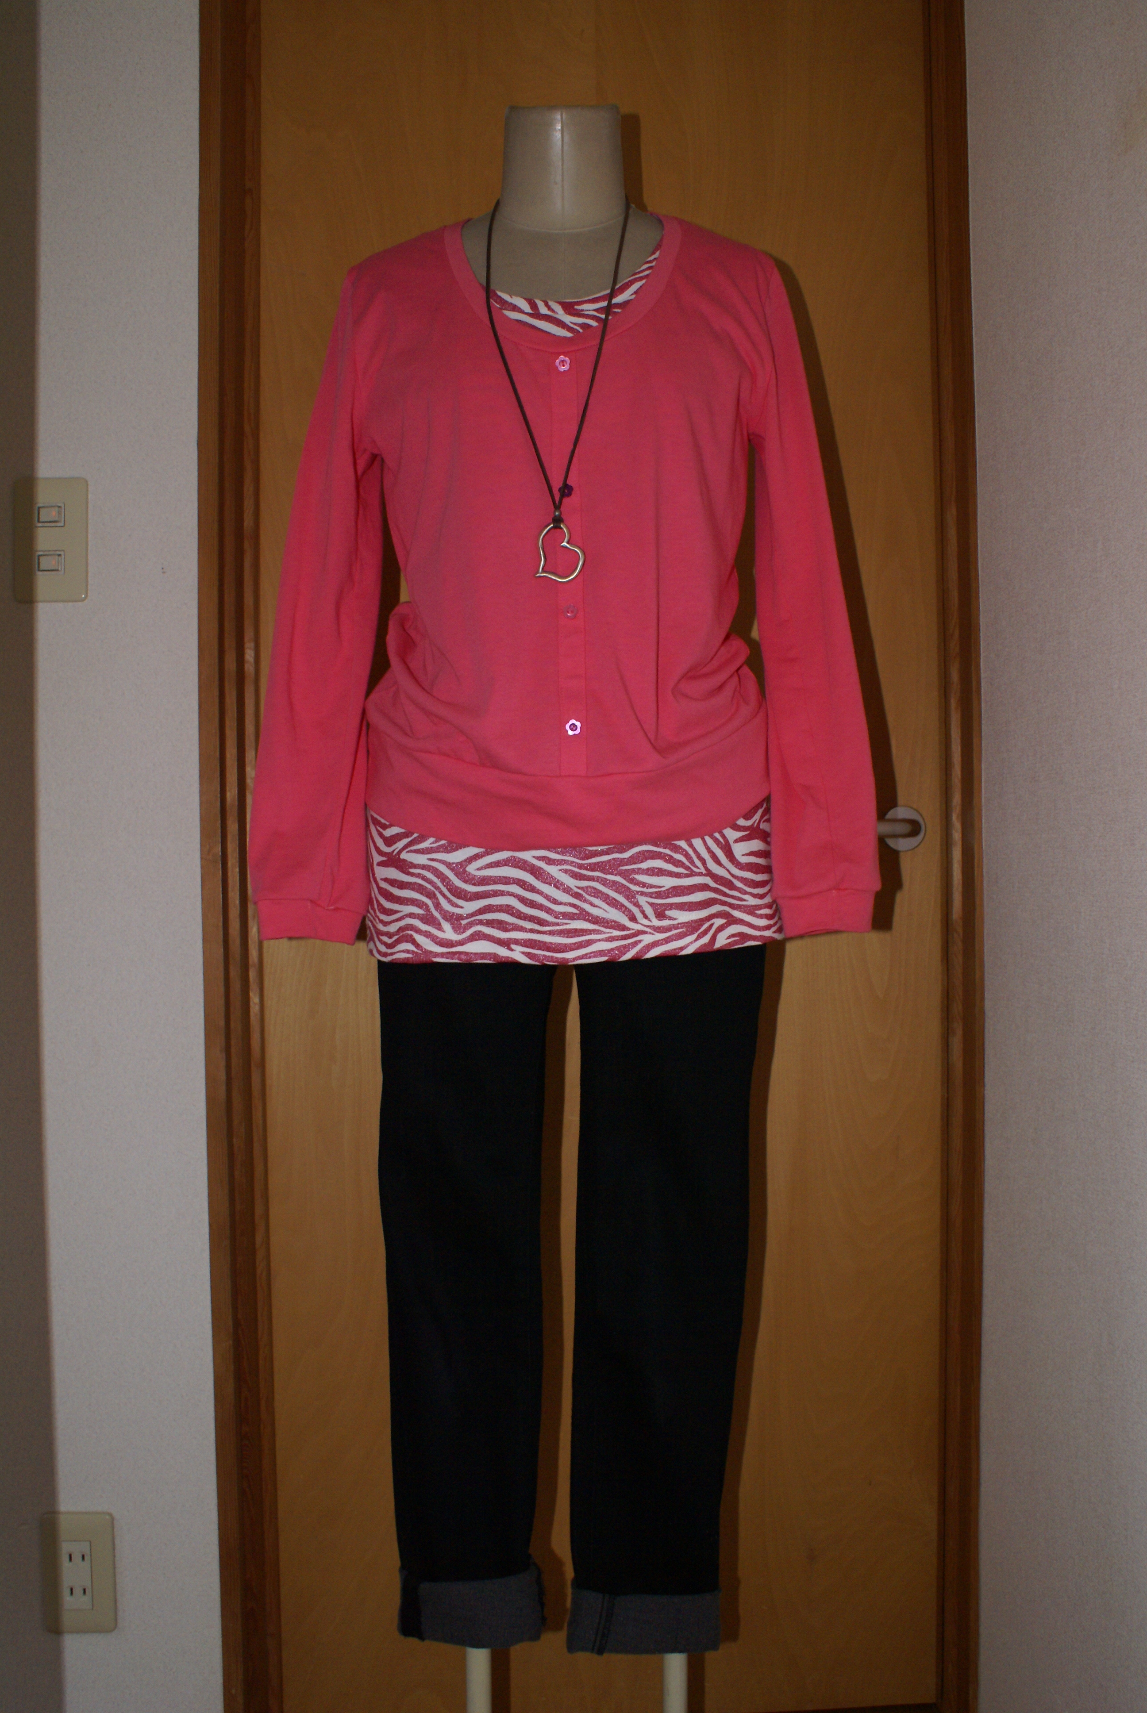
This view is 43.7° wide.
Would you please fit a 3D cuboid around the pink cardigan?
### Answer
[{"bbox_3d":[-0.008,-0.233,1.205,0.525,0.615,0.240,-1,1,0],"label":"pink cardigan"}]

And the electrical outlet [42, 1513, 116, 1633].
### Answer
[{"bbox_3d":[-0.479,0.694,1.385,0.071,0.120,0.010,-1,1,0],"label":"electrical outlet"}]

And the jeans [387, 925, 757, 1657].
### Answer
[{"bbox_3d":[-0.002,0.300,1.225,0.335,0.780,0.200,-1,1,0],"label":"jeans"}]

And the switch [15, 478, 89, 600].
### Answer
[{"bbox_3d":[-0.503,-0.305,1.378,0.071,0.120,0.010,-1,1,0],"label":"switch"}]

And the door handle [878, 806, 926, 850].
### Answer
[{"bbox_3d":[0.297,-0.029,1.455,0.135,0.048,0.060,-1,1,0],"label":"door handle"}]

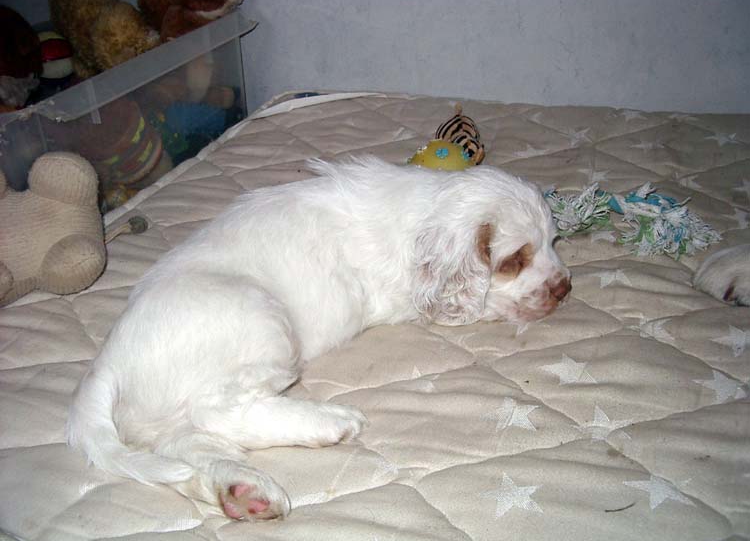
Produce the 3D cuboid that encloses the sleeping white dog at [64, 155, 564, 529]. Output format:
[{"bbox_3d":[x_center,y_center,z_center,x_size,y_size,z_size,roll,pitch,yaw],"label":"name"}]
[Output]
[{"bbox_3d":[-0.033,0.013,0.750,0.486,0.168,0.340,-12,28,-20],"label":"sleeping white dog"}]

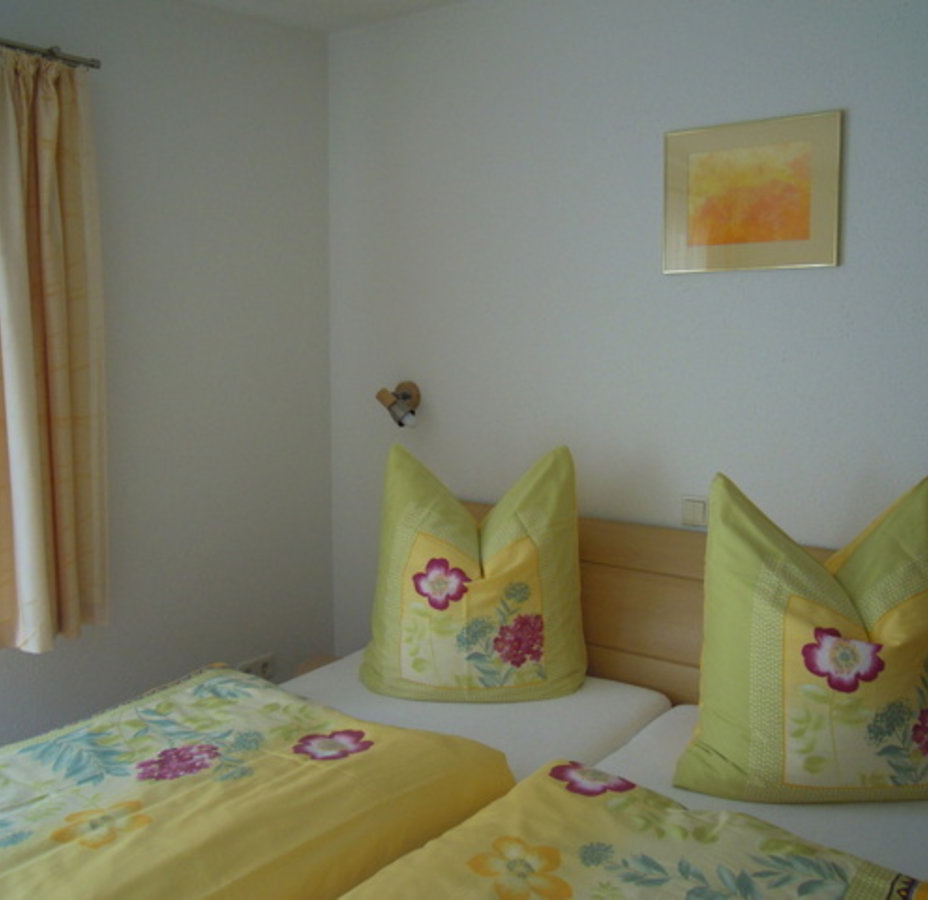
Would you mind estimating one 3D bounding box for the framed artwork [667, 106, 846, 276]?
[{"bbox_3d":[0.762,-0.680,2.597,0.478,0.389,0.024,5,8,36],"label":"framed artwork"}]

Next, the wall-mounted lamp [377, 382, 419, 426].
[{"bbox_3d":[-0.223,-0.165,3.325,0.115,0.152,0.124,5,8,36],"label":"wall-mounted lamp"}]

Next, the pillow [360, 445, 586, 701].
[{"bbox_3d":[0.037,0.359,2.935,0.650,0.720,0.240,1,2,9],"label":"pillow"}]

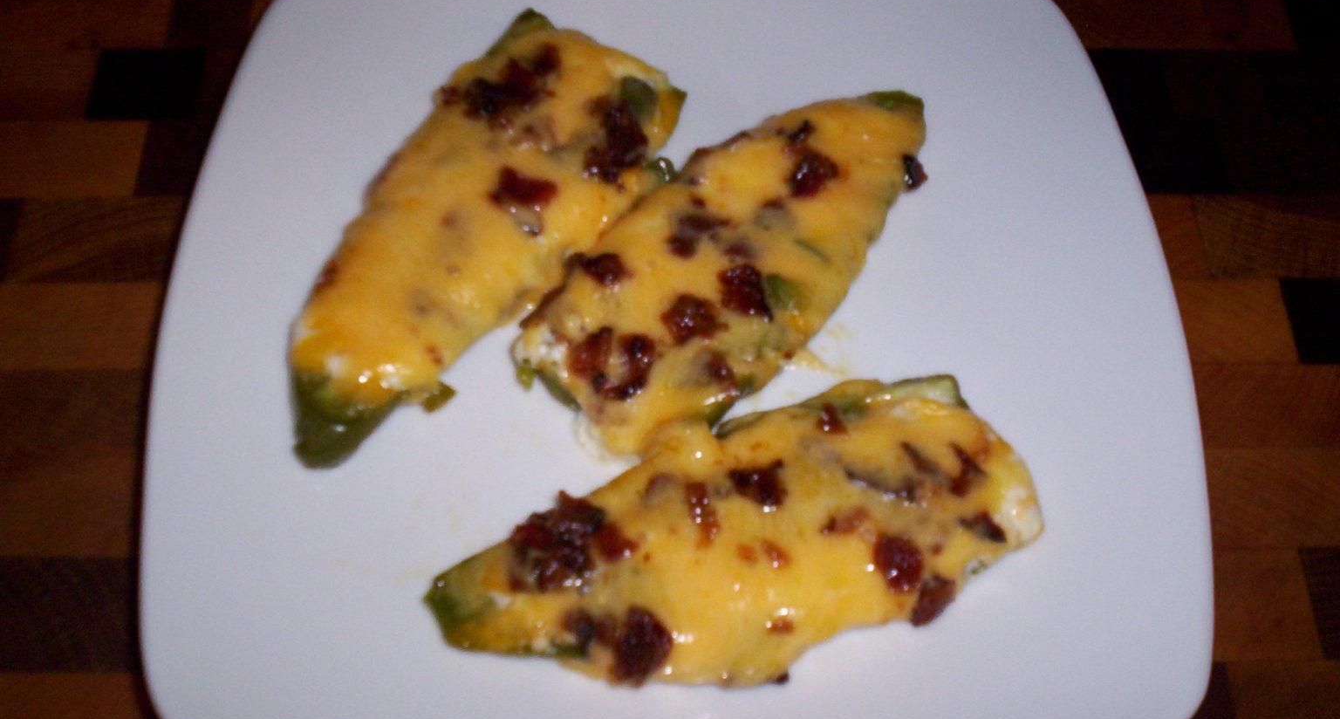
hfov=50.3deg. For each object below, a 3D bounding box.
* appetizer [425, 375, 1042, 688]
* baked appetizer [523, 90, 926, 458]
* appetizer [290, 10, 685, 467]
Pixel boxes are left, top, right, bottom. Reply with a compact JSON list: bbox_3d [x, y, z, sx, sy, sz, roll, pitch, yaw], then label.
[{"bbox_3d":[0.010,0.027,0.208,0.089,0.020,0.041,-12,60,-8],"label":"appetizer"},{"bbox_3d":[0.013,-0.019,0.236,0.038,0.020,0.086,39,66,20],"label":"baked appetizer"},{"bbox_3d":[-0.031,-0.020,0.235,0.043,0.020,0.095,23,61,12],"label":"appetizer"}]

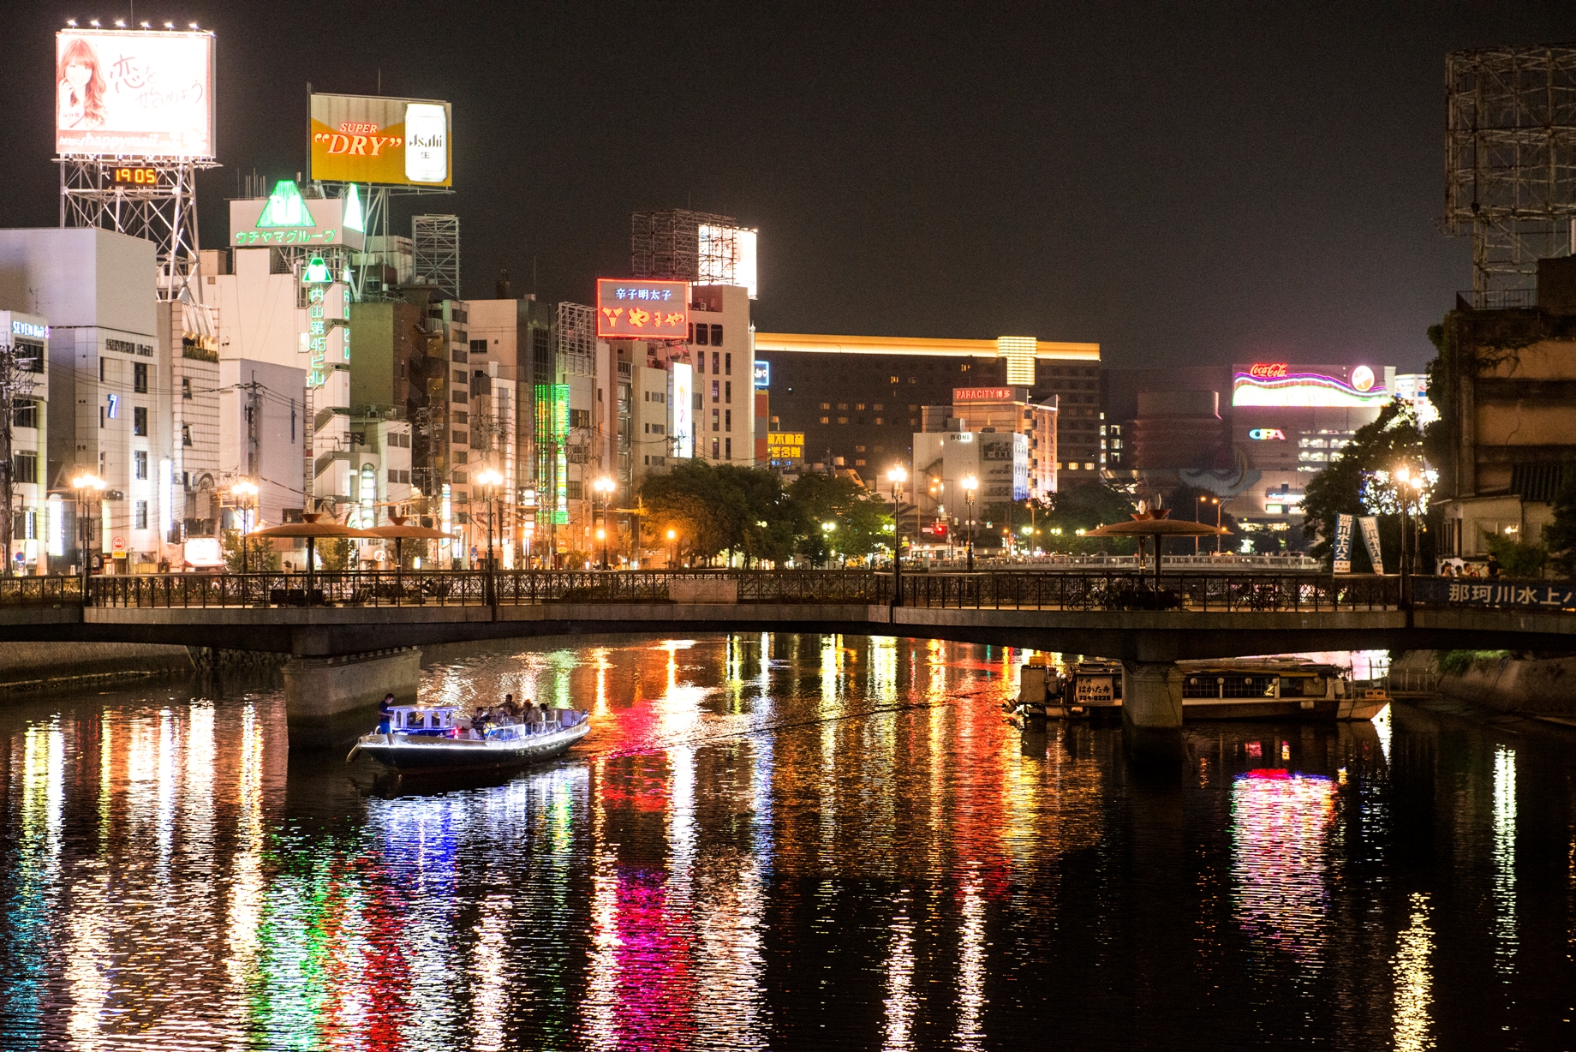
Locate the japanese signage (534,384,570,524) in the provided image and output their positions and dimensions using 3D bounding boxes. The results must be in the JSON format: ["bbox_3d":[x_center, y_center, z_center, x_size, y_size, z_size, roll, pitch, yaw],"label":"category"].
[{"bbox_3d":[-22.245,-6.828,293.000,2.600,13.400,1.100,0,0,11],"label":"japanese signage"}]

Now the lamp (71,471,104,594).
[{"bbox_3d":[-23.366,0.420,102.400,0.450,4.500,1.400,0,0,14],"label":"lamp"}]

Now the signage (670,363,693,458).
[{"bbox_3d":[-11.534,-12.619,337.000,0.600,10.500,5.200,0,-1,20],"label":"signage"}]

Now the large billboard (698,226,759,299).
[{"bbox_3d":[-6.826,-30.362,354.249,9.500,8.000,1.000,0,-1,-45],"label":"large billboard"}]

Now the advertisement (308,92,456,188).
[{"bbox_3d":[-33.936,-32.172,256.000,12.100,7.100,0.900,0,-1,-21],"label":"advertisement"}]

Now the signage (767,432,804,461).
[{"bbox_3d":[-0.518,-11.055,430.100,6.000,4.400,0.500,0,0,-4],"label":"signage"}]

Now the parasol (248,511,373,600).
[{"bbox_3d":[-16.825,1.198,108.494,4.800,3.220,4.800,0,0,14],"label":"parasol"}]

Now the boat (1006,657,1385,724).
[{"bbox_3d":[15.118,5.984,112.000,13.400,2.350,3.000,0,0,7],"label":"boat"}]

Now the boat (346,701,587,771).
[{"bbox_3d":[-7.880,5.543,79.459,6.300,1.750,2.100,0,-1,-33],"label":"boat"}]

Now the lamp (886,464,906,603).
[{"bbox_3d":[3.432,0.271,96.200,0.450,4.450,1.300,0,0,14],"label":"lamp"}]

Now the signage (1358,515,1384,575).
[{"bbox_3d":[17.652,0.577,92.700,0.600,1.800,0.100,-10,0,14],"label":"signage"}]

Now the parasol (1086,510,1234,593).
[{"bbox_3d":[11.299,0.939,93.500,4.620,2.900,4.620,0,0,14],"label":"parasol"}]

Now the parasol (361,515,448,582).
[{"bbox_3d":[-15.463,1.286,121.994,4.800,3.260,4.800,0,0,14],"label":"parasol"}]

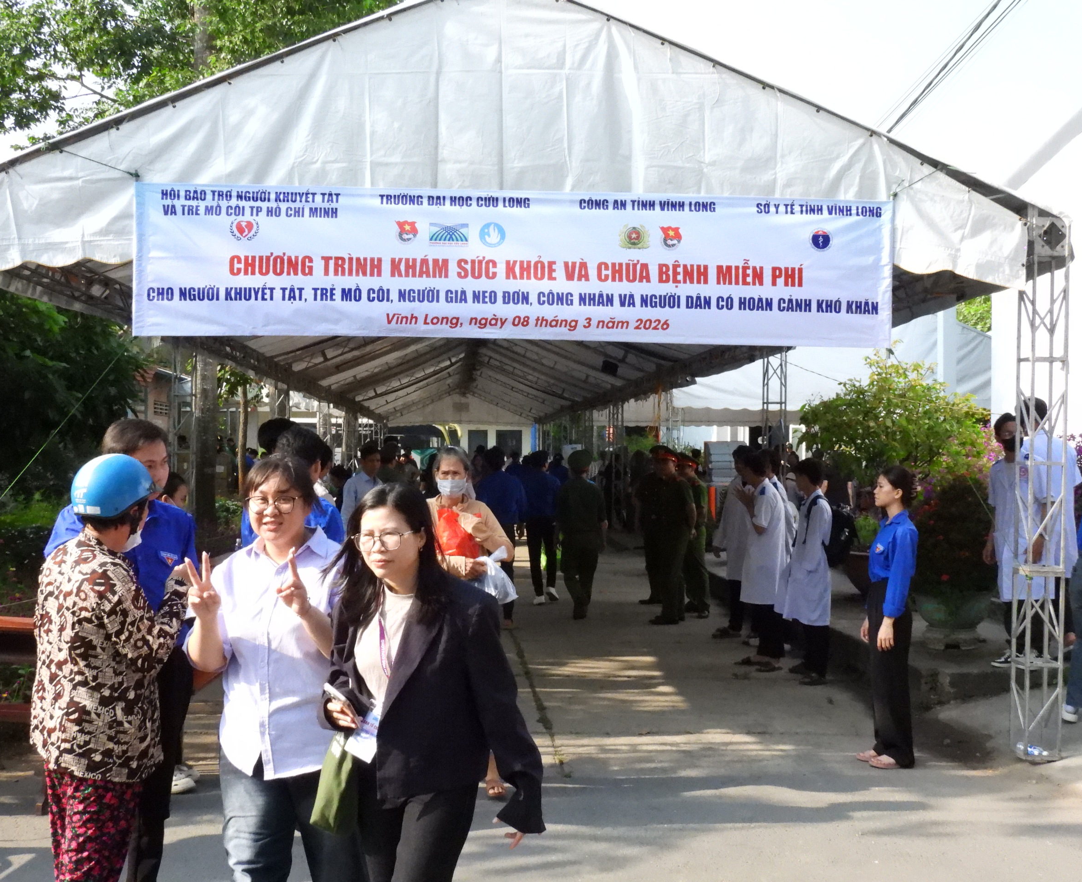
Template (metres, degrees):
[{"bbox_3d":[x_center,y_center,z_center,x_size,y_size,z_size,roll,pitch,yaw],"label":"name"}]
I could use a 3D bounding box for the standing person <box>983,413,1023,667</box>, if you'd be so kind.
[{"bbox_3d":[3.233,0.673,9.350,0.480,1.732,0.320,1,0,23],"label":"standing person"}]

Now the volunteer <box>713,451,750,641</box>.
[{"bbox_3d":[1.712,0.899,12.200,0.380,1.674,0.460,1,0,-12],"label":"volunteer"}]

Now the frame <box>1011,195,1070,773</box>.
[{"bbox_3d":[2.743,0.239,7.450,0.230,2.992,0.230,1,0,-4],"label":"frame"}]

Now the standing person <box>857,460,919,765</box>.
[{"bbox_3d":[1.881,0.939,7.350,0.330,1.615,0.420,1,0,-2],"label":"standing person"}]

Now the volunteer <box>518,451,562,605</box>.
[{"bbox_3d":[0.005,0.919,14.700,0.480,1.630,0.400,1,0,-3],"label":"volunteer"}]

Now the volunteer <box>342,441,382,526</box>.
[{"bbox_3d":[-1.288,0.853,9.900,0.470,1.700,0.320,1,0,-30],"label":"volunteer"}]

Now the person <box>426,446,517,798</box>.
[{"bbox_3d":[-0.385,0.814,6.300,0.500,1.580,0.400,1,0,-2],"label":"person"}]

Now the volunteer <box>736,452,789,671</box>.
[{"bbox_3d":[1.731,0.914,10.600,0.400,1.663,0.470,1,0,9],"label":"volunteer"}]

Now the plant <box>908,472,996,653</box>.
[{"bbox_3d":[3.138,0.903,10.350,0.700,1.295,0.700,1,0,-3],"label":"plant"}]

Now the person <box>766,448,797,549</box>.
[{"bbox_3d":[2.006,0.910,11.750,0.360,1.684,0.460,1,0,7],"label":"person"}]

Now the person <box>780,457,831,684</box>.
[{"bbox_3d":[1.947,0.935,9.950,0.370,1.621,0.460,1,0,6],"label":"person"}]

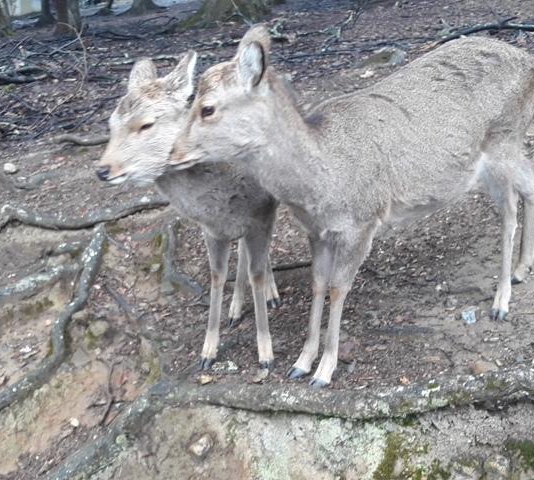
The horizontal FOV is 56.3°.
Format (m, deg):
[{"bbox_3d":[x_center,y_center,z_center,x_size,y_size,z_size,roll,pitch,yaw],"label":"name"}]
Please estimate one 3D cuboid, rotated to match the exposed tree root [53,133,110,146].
[{"bbox_3d":[-1.243,-0.684,3.400,0.420,0.080,0.120,0,15,0],"label":"exposed tree root"}]

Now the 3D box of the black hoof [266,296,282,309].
[{"bbox_3d":[0.025,0.235,1.912,0.047,0.041,0.055,1,15,3],"label":"black hoof"}]

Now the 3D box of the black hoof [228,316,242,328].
[{"bbox_3d":[-0.117,0.295,1.812,0.043,0.040,0.055,6,16,21],"label":"black hoof"}]

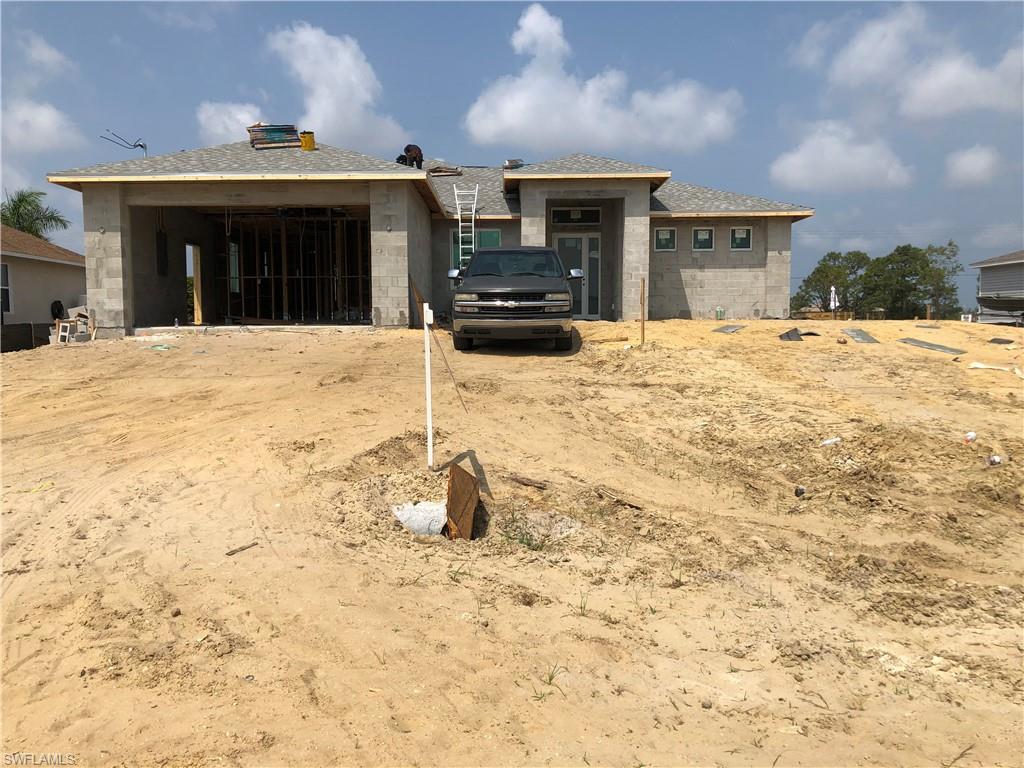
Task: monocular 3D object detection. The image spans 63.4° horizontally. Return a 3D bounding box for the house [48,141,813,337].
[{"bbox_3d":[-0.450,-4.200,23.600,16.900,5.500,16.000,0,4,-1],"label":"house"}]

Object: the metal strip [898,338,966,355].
[{"bbox_3d":[7.450,-0.680,14.800,0.330,0.050,2.500,1,8,6],"label":"metal strip"}]

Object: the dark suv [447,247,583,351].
[{"bbox_3d":[0.110,-1.720,16.000,2.120,1.860,5.300,0,8,2],"label":"dark suv"}]

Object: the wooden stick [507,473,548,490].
[{"bbox_3d":[0.110,0.670,5.750,0.350,0.050,0.070,7,11,43],"label":"wooden stick"}]

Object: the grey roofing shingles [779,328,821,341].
[{"bbox_3d":[5.311,-0.905,15.300,0.780,0.170,0.500,0,4,0],"label":"grey roofing shingles"}]

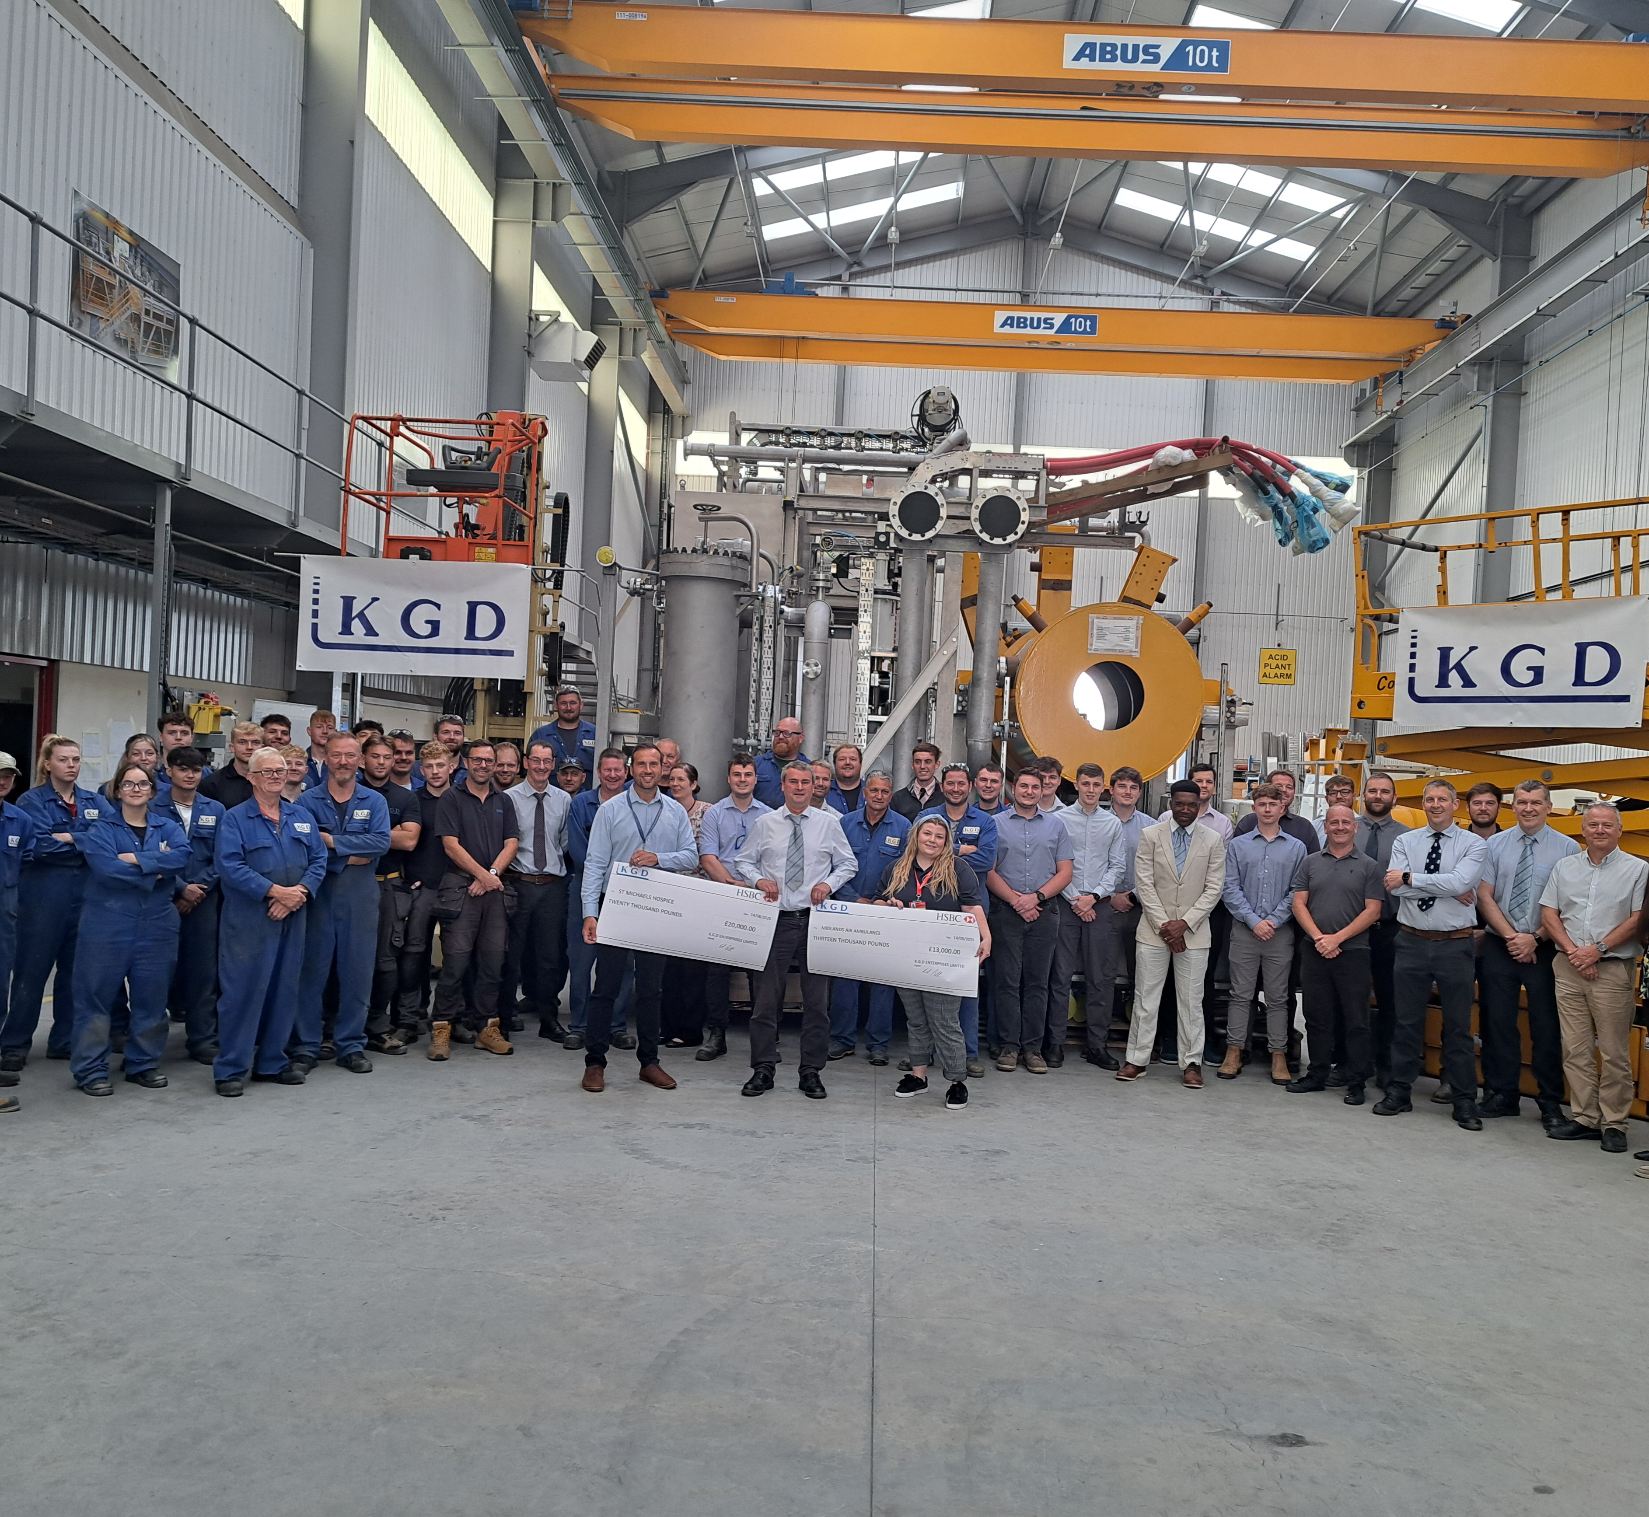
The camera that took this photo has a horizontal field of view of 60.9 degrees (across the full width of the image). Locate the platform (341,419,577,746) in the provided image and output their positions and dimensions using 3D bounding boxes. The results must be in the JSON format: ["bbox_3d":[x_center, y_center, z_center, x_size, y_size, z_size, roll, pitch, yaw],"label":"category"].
[{"bbox_3d":[-2.552,-0.302,10.002,1.380,4.000,1.600,3,0,2],"label":"platform"}]

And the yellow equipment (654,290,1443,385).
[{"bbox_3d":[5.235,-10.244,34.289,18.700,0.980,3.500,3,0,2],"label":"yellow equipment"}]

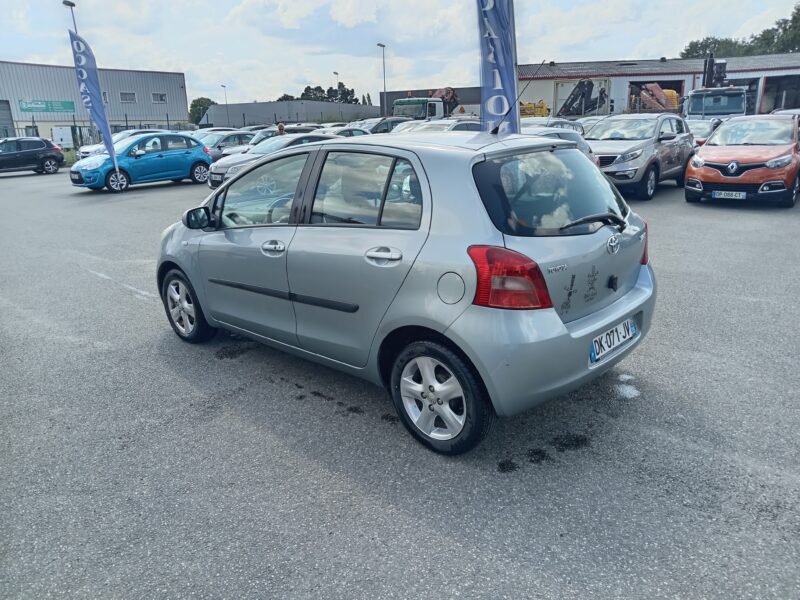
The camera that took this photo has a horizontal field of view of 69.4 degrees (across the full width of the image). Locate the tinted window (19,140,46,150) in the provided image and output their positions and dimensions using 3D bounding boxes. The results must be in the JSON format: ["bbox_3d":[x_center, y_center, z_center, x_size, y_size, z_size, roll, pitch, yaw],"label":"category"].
[{"bbox_3d":[-15.375,-6.471,24.225,0.120,0.410,0.980,9,20,31],"label":"tinted window"}]

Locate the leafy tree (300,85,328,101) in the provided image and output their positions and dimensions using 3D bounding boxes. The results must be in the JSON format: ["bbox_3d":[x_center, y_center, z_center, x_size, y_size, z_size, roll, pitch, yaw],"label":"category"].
[{"bbox_3d":[-16.295,-36.342,111.120,5.500,9.400,5.500,-2,17,0],"label":"leafy tree"}]

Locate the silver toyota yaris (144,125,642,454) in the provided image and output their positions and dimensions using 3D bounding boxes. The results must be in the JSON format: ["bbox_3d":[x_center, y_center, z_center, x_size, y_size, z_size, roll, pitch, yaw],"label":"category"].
[{"bbox_3d":[-0.317,-0.400,4.125,3.750,1.530,1.700,13,22,41],"label":"silver toyota yaris"}]

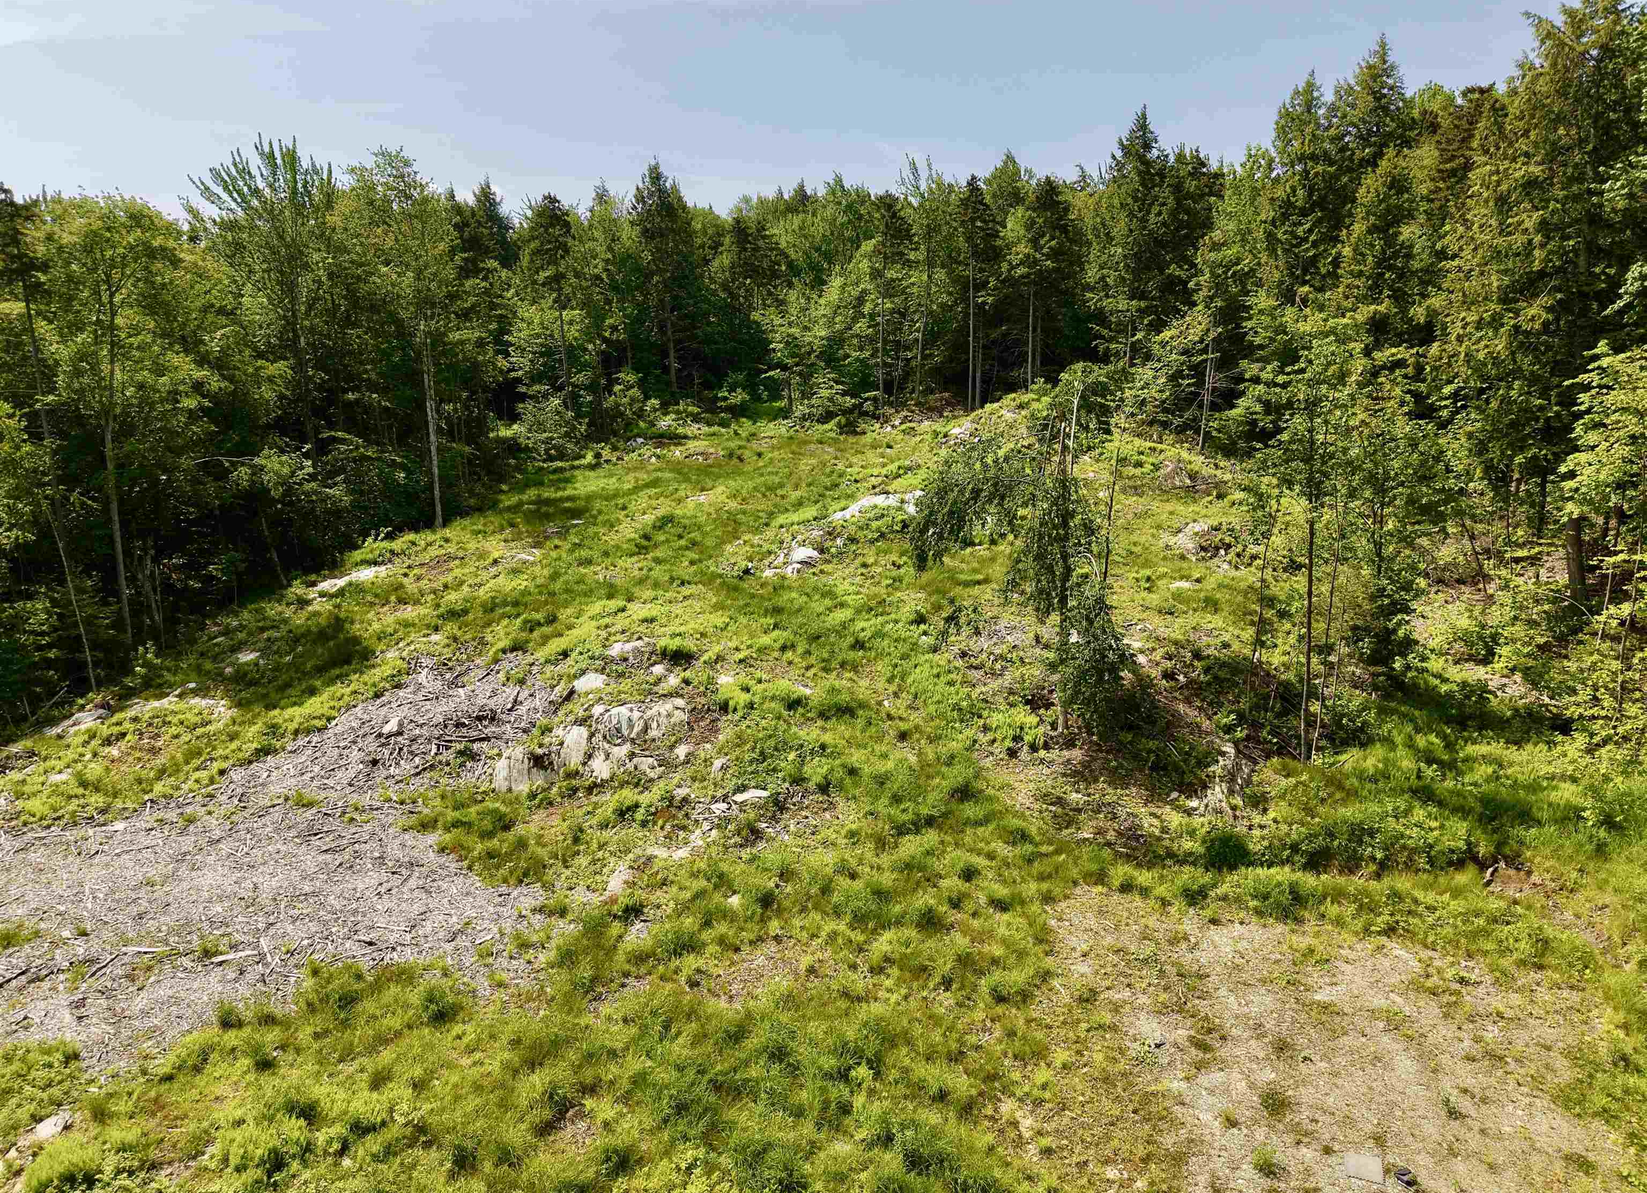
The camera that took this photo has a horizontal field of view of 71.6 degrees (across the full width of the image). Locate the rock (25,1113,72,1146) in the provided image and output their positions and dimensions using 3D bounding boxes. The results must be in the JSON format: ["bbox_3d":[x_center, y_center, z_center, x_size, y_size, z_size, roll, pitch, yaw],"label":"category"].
[{"bbox_3d":[-10.862,7.464,16.000,0.630,0.260,0.500,-7,12,-36],"label":"rock"}]

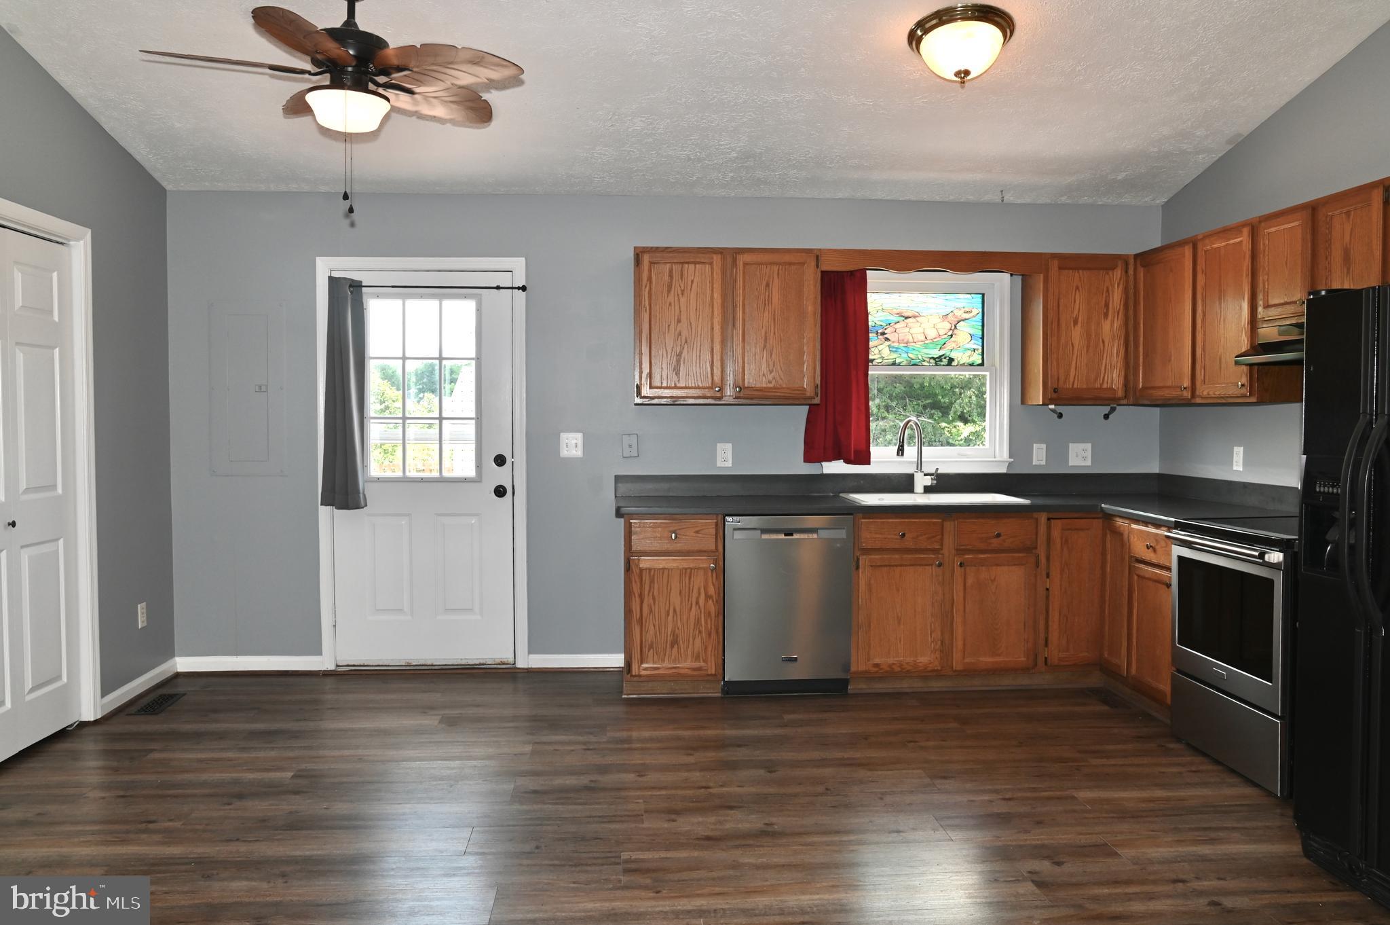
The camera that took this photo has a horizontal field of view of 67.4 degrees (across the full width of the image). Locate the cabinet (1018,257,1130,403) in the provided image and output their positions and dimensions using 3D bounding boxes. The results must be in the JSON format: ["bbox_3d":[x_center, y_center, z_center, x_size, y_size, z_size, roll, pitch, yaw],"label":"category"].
[{"bbox_3d":[2.000,-0.680,5.447,0.463,0.761,0.328,0,3,-4],"label":"cabinet"}]

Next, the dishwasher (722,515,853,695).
[{"bbox_3d":[0.426,0.670,5.223,0.604,0.865,0.611,0,3,-4],"label":"dishwasher"}]

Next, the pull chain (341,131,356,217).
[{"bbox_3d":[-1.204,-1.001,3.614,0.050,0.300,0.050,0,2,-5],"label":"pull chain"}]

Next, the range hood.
[{"bbox_3d":[2.459,-0.466,3.966,0.425,0.155,0.750,0,2,-5],"label":"range hood"}]

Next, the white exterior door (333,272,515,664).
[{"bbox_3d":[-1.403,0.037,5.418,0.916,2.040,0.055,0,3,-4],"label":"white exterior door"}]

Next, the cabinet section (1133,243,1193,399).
[{"bbox_3d":[2.370,-0.653,4.979,0.310,0.745,0.535,0,2,-5],"label":"cabinet section"}]

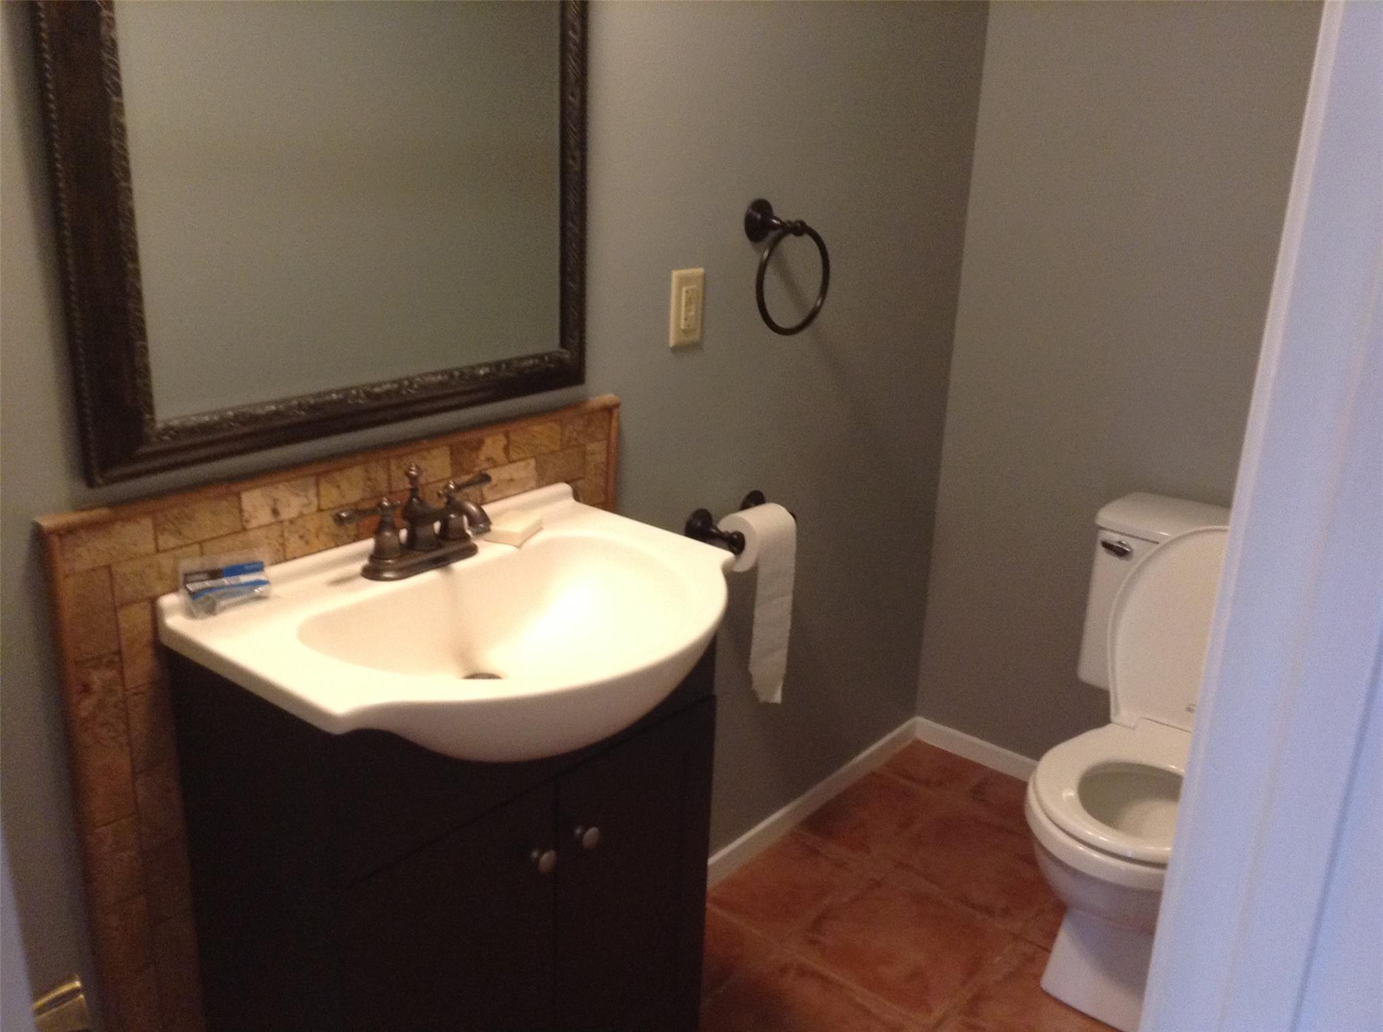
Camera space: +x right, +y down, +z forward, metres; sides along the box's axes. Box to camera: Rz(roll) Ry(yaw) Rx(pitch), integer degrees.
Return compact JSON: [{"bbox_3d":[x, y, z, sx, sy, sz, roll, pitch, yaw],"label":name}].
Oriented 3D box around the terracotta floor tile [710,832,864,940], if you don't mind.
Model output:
[{"bbox_3d":[0.182,0.687,2.450,0.200,0.012,0.303,17,23,37],"label":"terracotta floor tile"}]

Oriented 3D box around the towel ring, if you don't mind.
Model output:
[{"bbox_3d":[0.139,-0.397,2.102,0.086,0.205,0.188,17,23,37],"label":"towel ring"}]

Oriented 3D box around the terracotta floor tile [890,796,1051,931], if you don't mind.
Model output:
[{"bbox_3d":[0.578,0.674,2.535,0.277,0.012,0.310,17,23,37],"label":"terracotta floor tile"}]

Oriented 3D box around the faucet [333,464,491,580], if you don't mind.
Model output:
[{"bbox_3d":[-0.294,0.012,1.575,0.166,0.131,0.238,17,23,37],"label":"faucet"}]

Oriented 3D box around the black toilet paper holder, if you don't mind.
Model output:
[{"bbox_3d":[0.101,0.008,2.200,0.095,0.070,0.221,17,23,37],"label":"black toilet paper holder"}]

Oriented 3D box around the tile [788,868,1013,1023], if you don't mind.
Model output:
[{"bbox_3d":[0.374,0.744,2.300,0.277,0.012,0.303,17,23,37],"label":"tile"}]

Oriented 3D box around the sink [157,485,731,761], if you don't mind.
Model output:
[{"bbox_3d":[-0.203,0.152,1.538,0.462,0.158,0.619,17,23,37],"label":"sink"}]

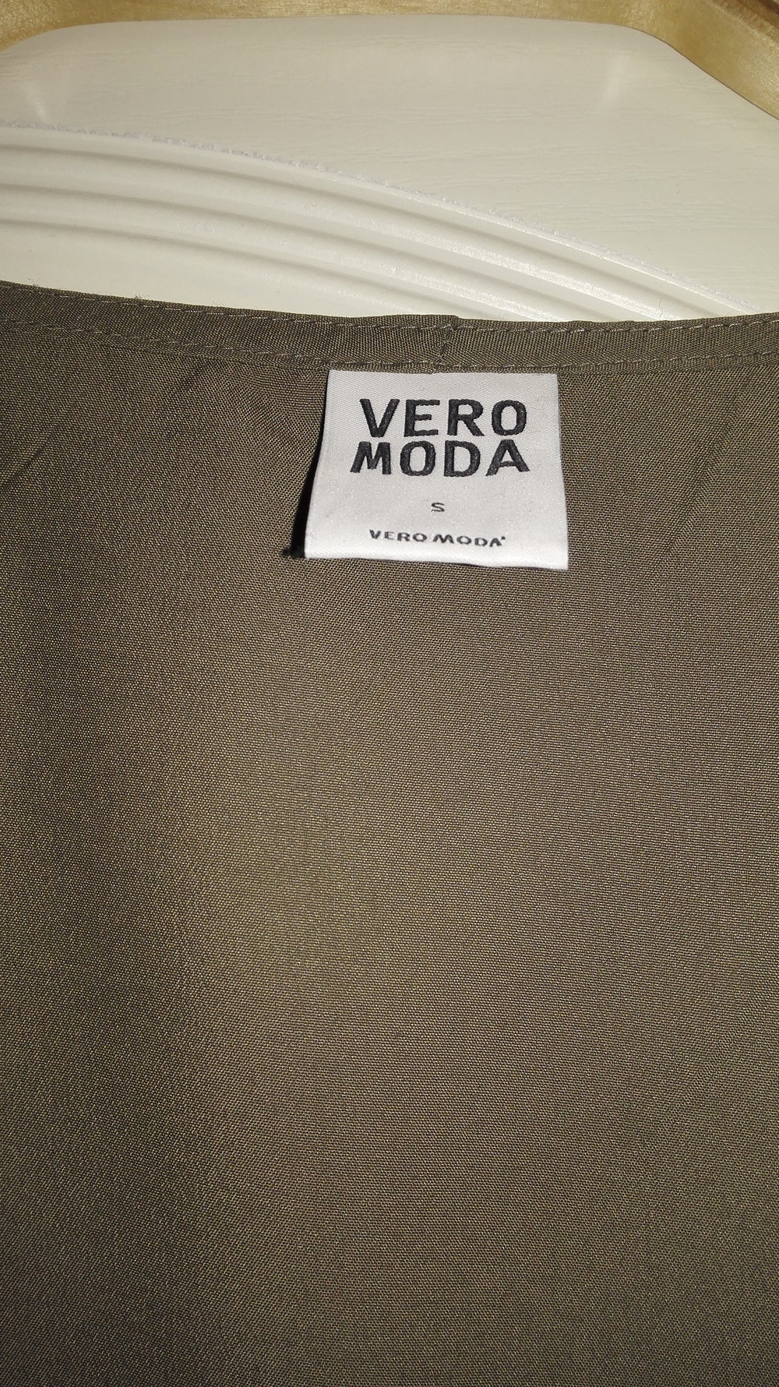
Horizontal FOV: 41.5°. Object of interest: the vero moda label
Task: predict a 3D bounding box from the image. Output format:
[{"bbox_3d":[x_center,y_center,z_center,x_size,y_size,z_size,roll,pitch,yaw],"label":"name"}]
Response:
[{"bbox_3d":[0.009,-0.040,0.177,0.042,0.043,0.004,2,-30,2],"label":"vero moda label"}]

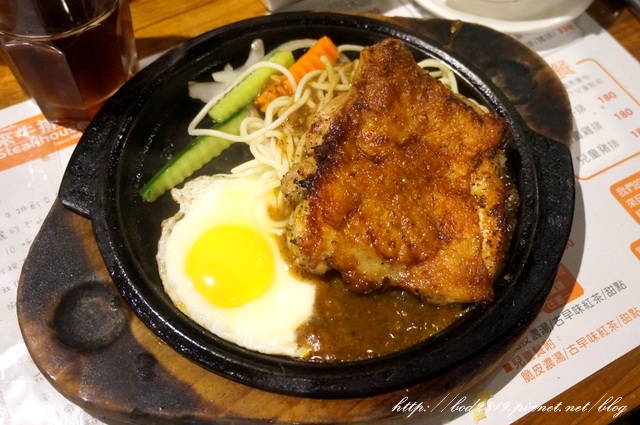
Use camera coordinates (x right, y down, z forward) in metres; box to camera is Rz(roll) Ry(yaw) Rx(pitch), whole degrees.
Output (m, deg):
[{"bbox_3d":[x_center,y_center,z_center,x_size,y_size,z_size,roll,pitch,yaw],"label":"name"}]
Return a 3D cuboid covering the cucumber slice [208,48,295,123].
[{"bbox_3d":[-0.037,-0.072,0.401,0.013,0.011,0.063,32,62,18],"label":"cucumber slice"}]

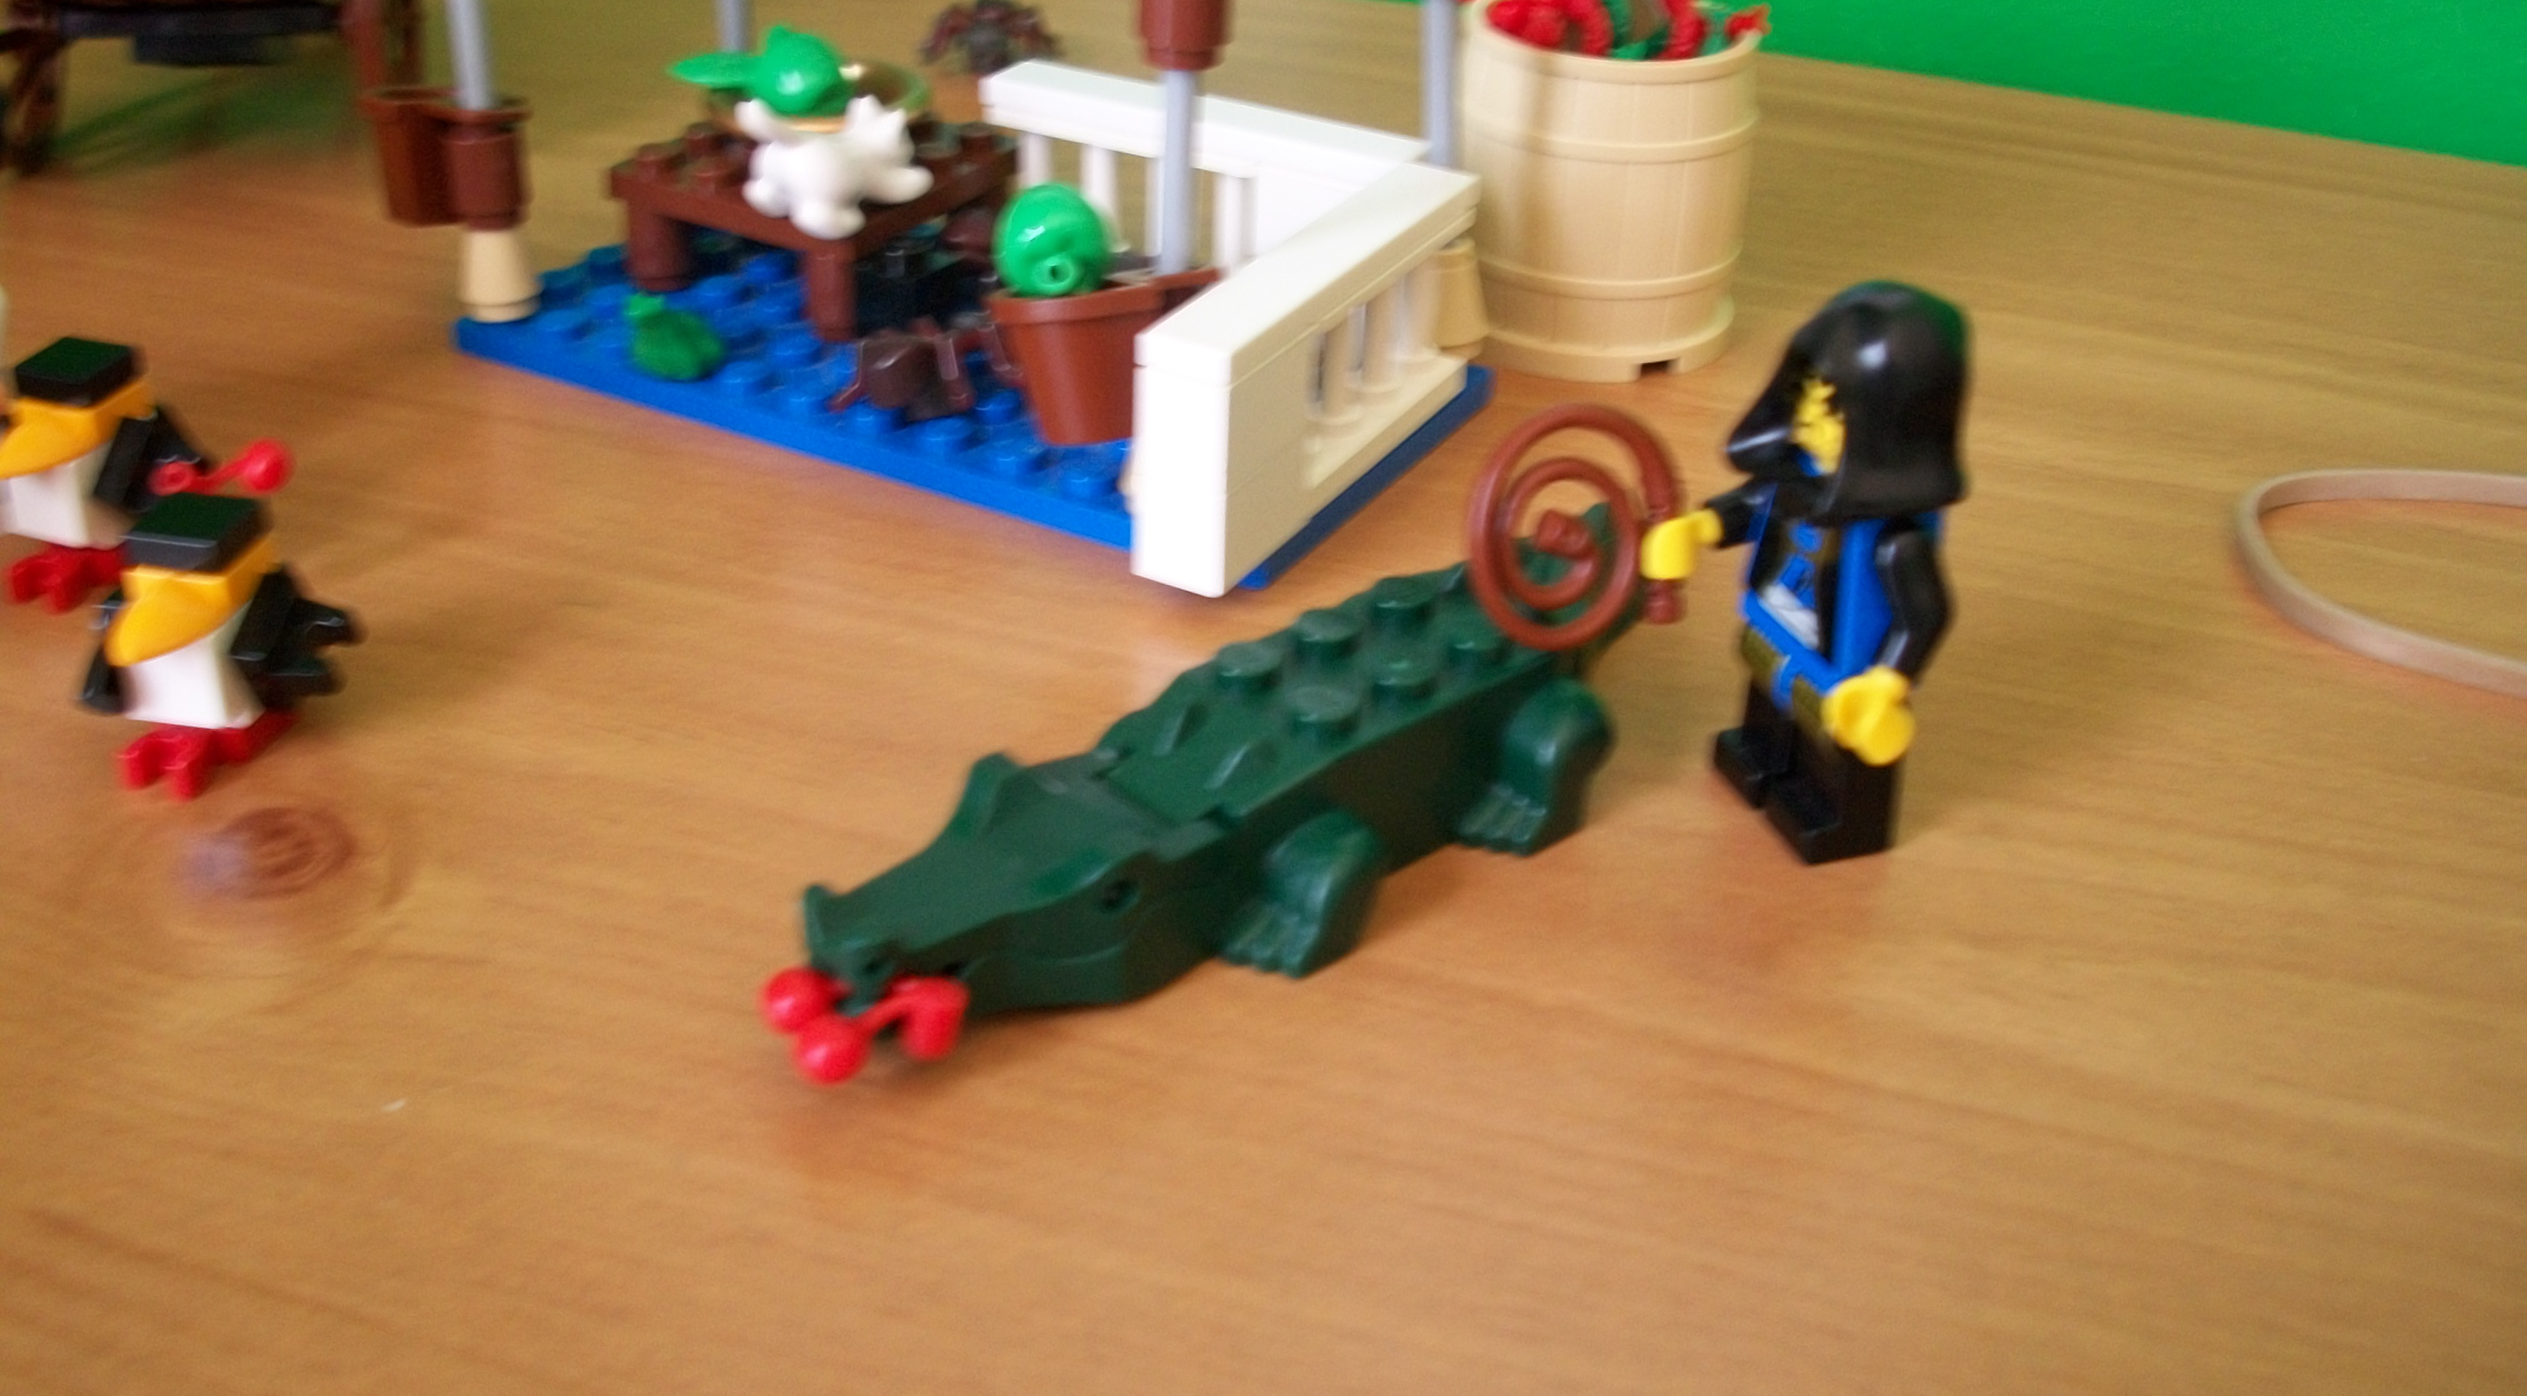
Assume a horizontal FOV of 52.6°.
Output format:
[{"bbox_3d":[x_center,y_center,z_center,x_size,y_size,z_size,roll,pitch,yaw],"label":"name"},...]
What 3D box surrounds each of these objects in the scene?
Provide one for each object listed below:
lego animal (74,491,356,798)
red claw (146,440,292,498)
[{"bbox_3d":[-0.080,-0.004,0.197,0.024,0.020,0.015,11,33,14],"label":"lego animal"},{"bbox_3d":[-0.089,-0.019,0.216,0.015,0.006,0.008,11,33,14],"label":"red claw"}]

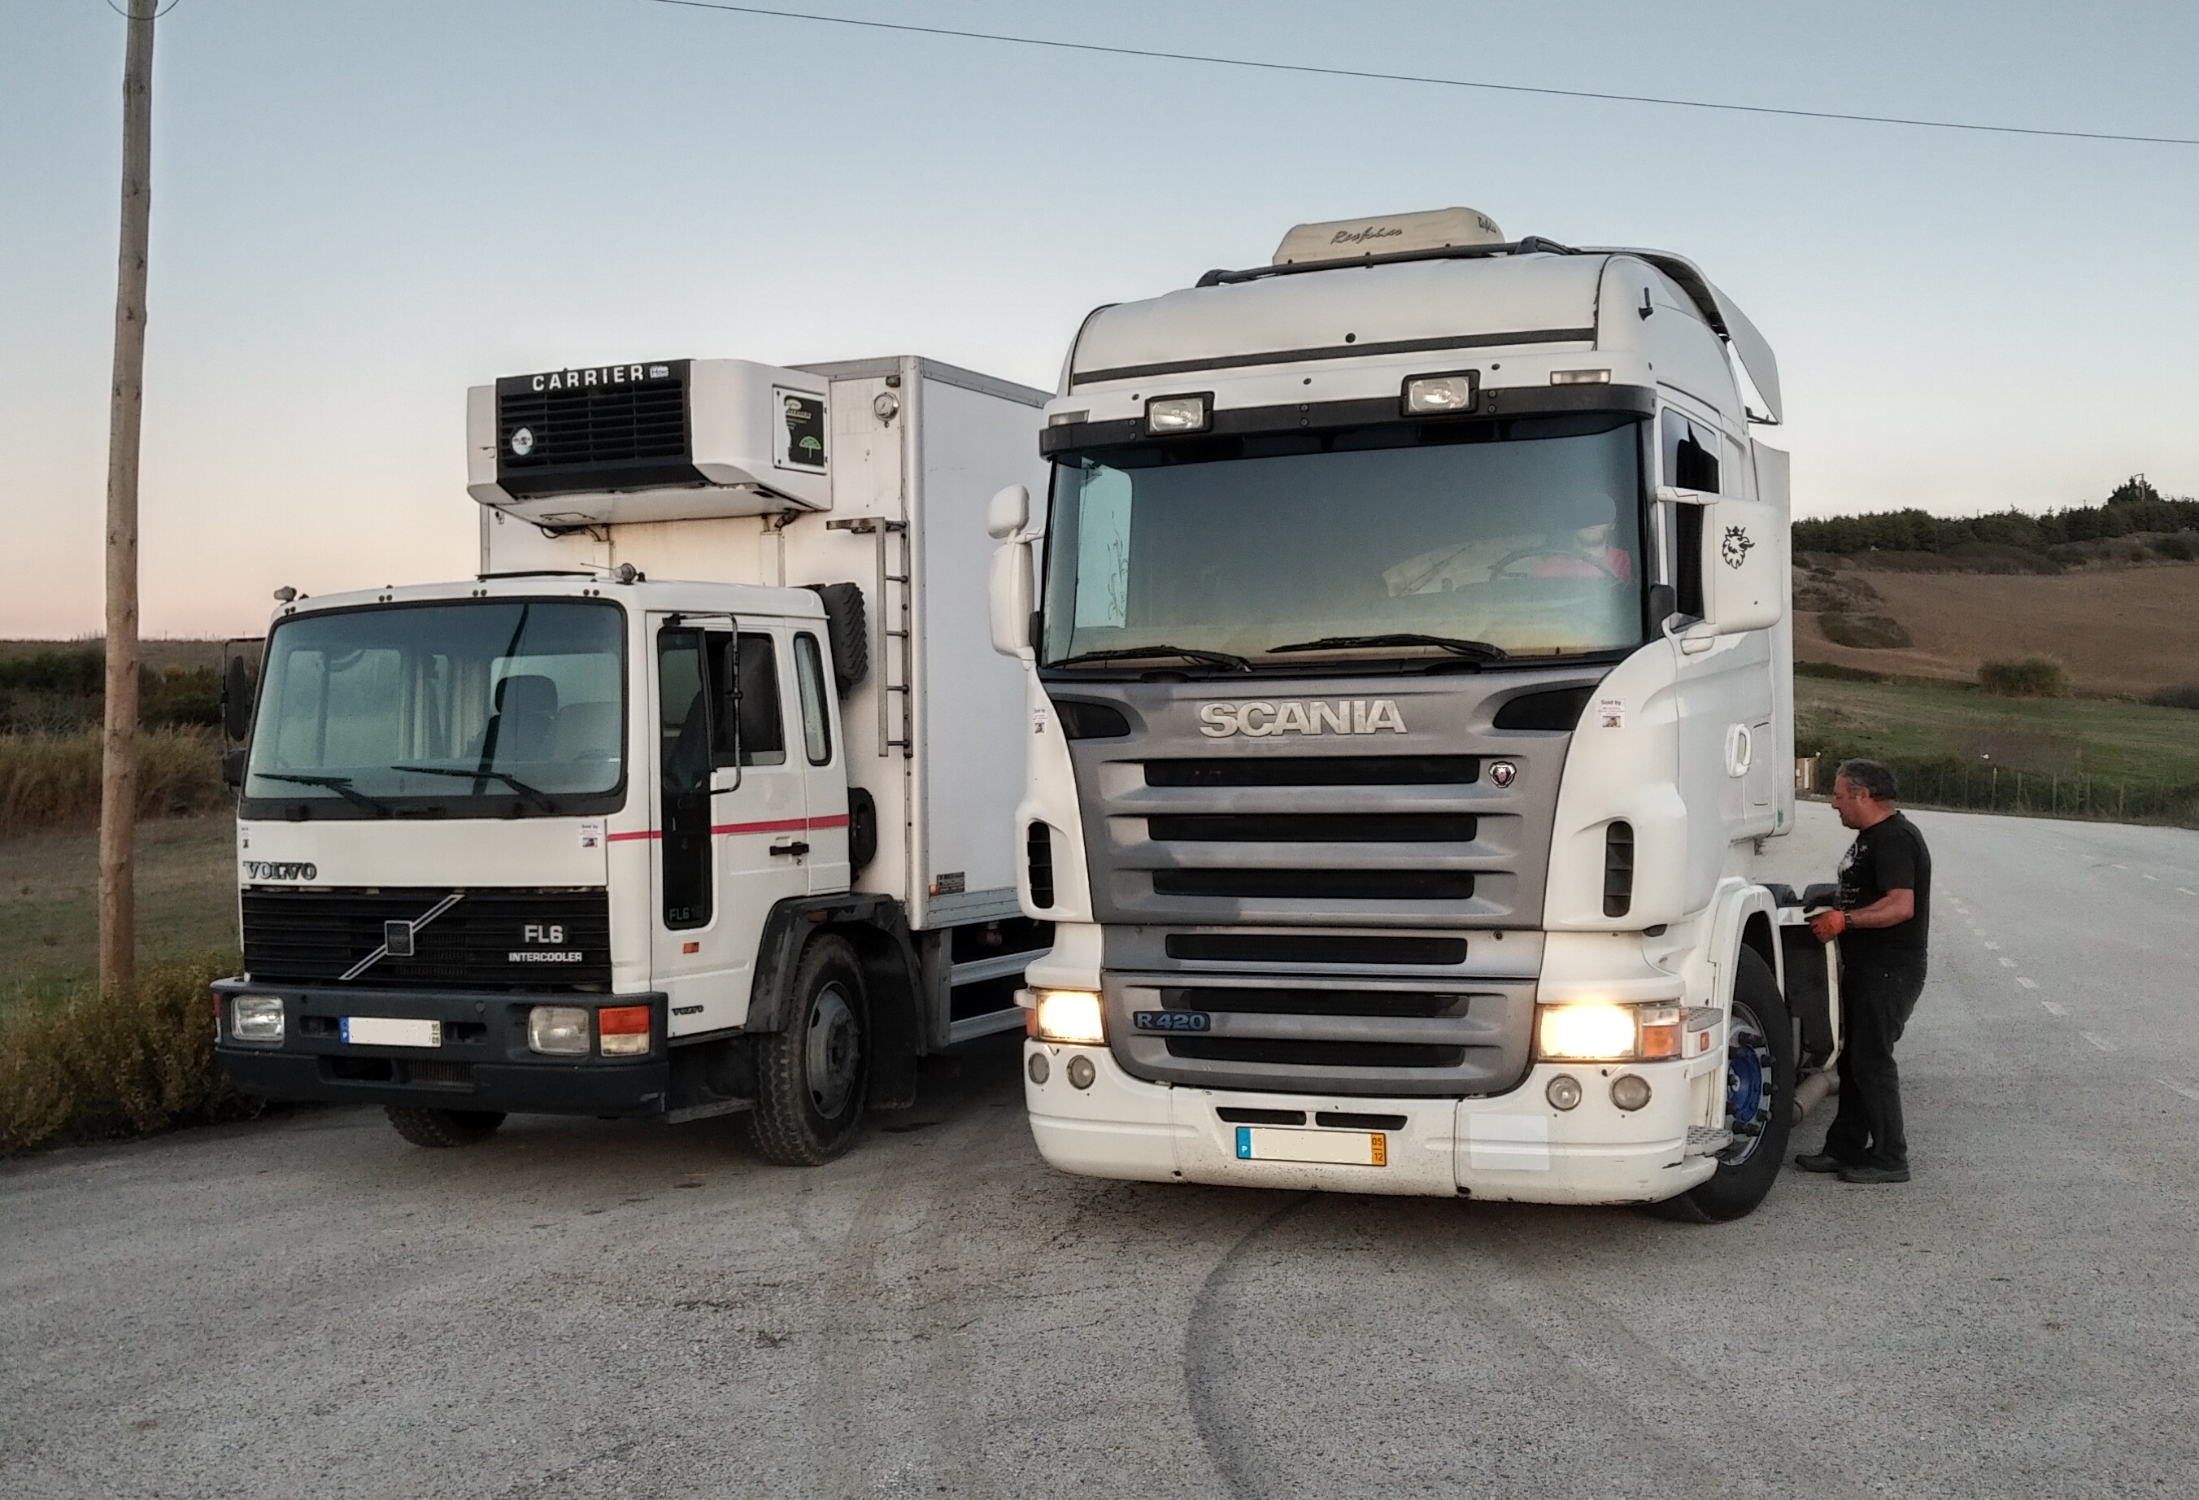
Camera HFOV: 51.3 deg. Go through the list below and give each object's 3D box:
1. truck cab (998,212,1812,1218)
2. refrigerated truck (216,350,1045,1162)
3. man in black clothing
[{"bbox_3d":[1.826,-0.153,10.312,2.650,3.760,5.900,-1,0,23],"label":"truck cab"},{"bbox_3d":[-0.965,0.006,12.801,2.550,3.530,8.200,-1,0,26],"label":"refrigerated truck"},{"bbox_3d":[3.041,0.873,9.170,0.520,1.670,0.520,-1,0,6],"label":"man in black clothing"}]

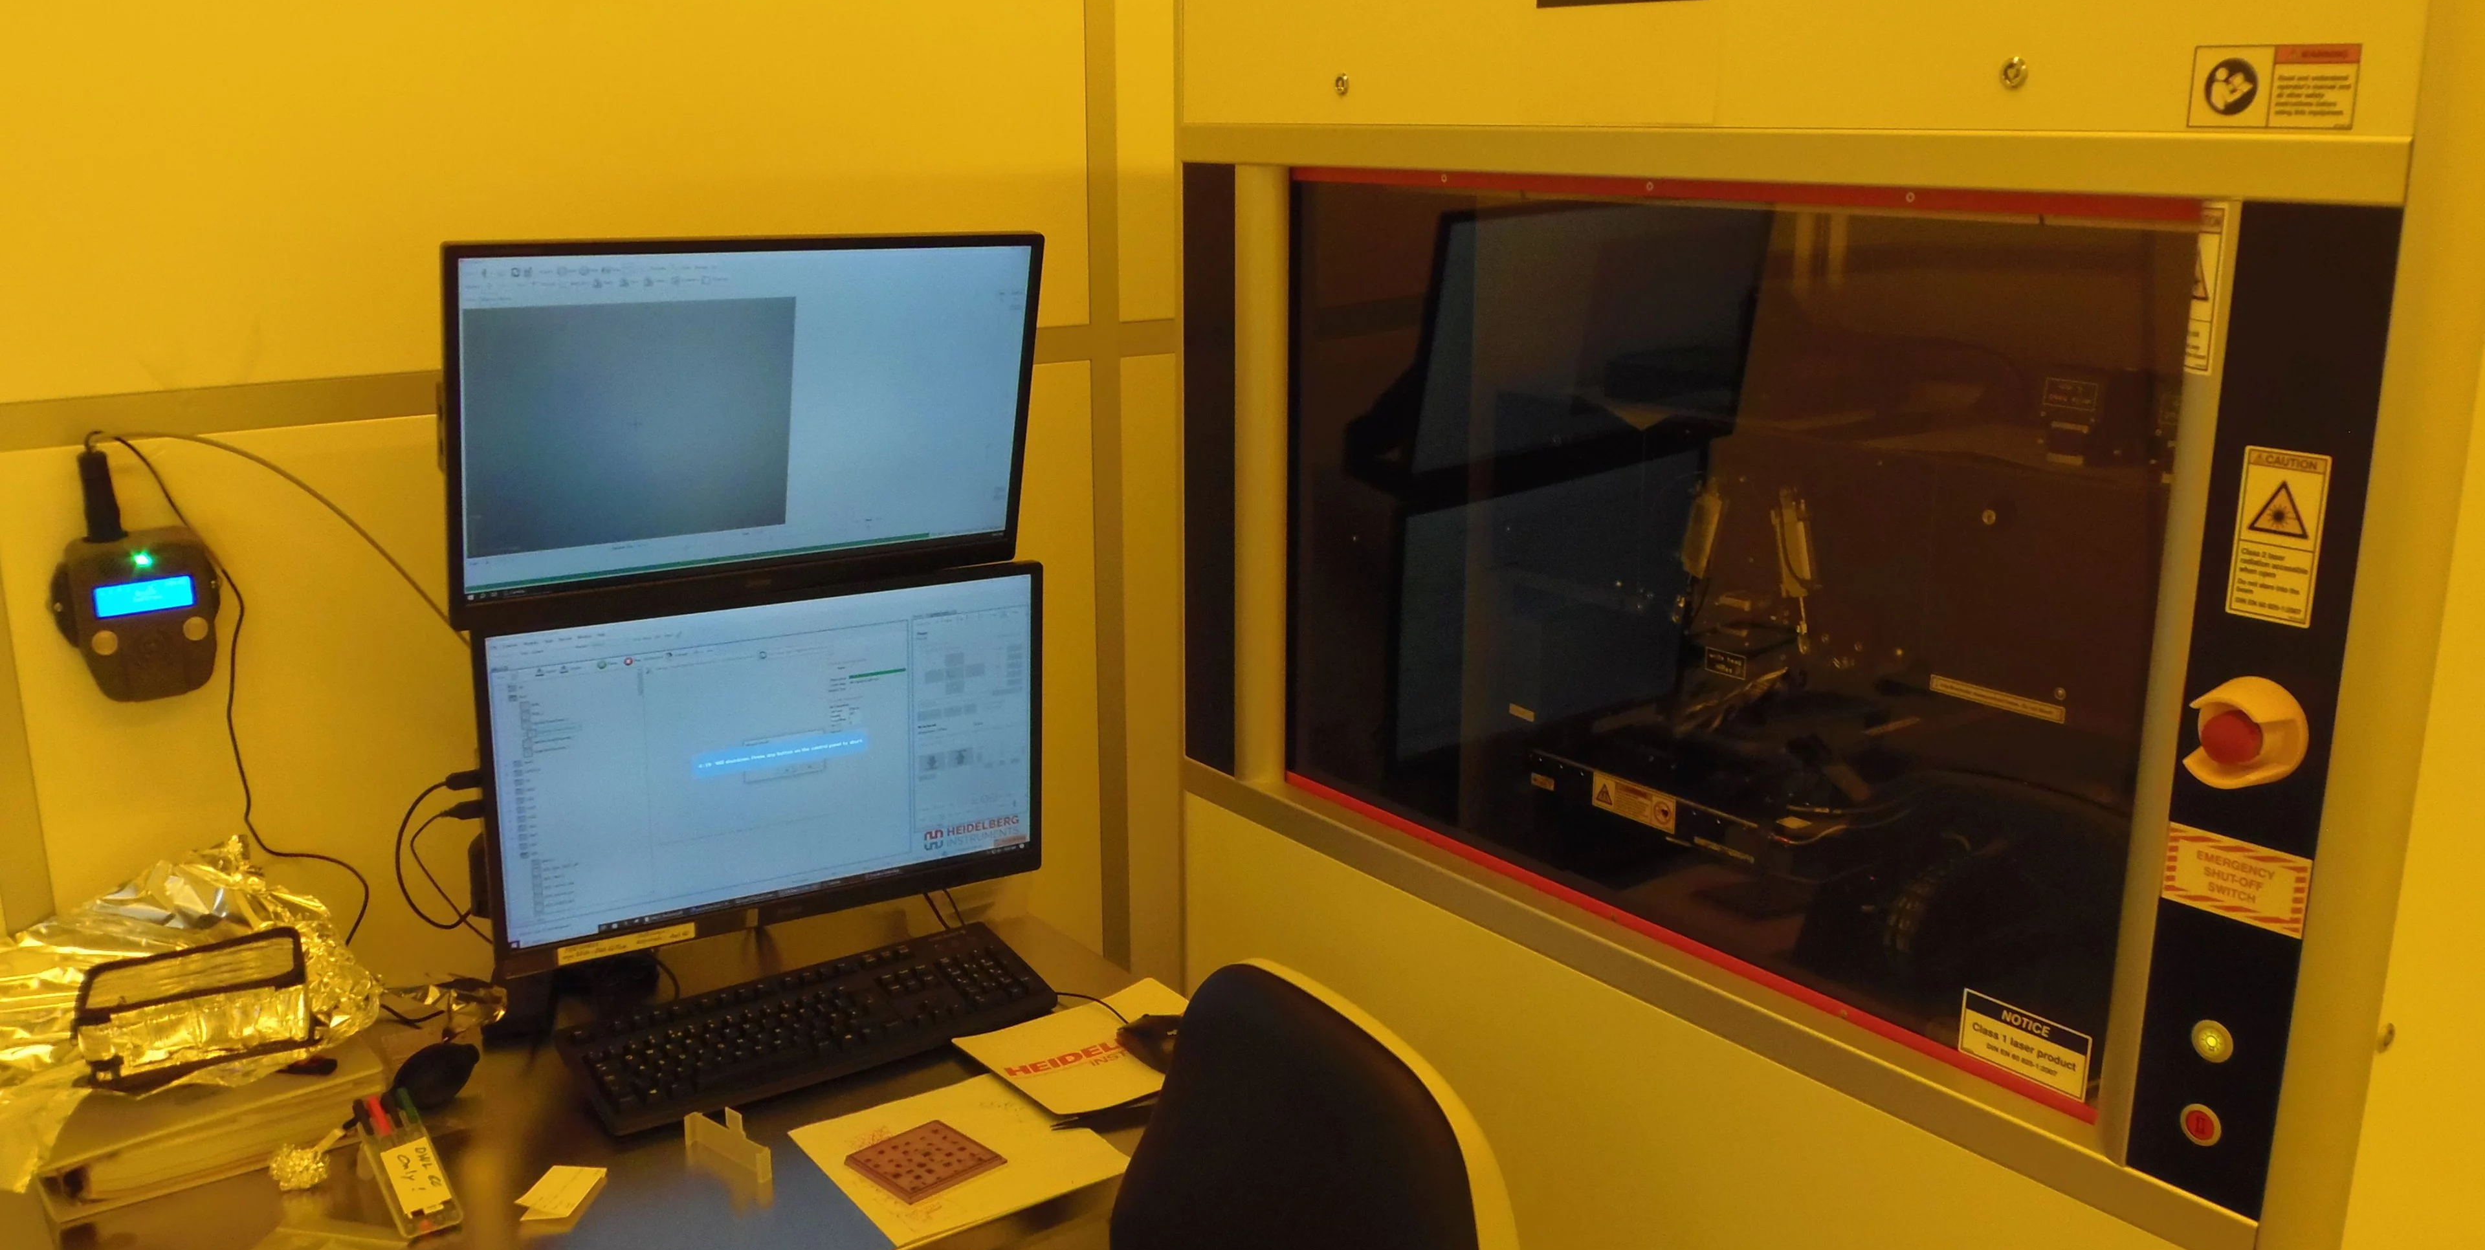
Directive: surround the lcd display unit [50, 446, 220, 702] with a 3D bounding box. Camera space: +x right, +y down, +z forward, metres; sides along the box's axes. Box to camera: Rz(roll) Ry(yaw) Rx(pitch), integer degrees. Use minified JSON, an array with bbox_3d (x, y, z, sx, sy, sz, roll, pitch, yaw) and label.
[{"bbox_3d":[-0.919,-0.042,1.550,0.118,0.205,0.060,-10,18,-32],"label":"lcd display unit"}]

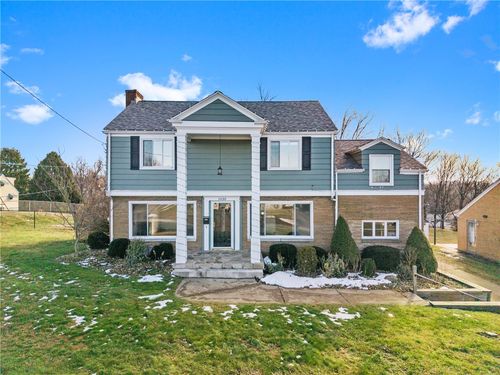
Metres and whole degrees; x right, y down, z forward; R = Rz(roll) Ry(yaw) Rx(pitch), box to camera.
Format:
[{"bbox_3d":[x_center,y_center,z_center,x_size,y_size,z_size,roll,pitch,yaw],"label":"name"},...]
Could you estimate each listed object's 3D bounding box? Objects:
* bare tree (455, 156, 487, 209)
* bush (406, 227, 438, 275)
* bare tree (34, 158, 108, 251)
[{"bbox_3d":[20.300,0.400,32.000,3.100,6.800,3.000,0,1,0],"label":"bare tree"},{"bbox_3d":[6.800,2.450,13.650,1.270,1.780,1.250,0,1,0],"label":"bush"},{"bbox_3d":[-7.800,0.750,15.300,3.200,4.050,2.900,0,1,0],"label":"bare tree"}]

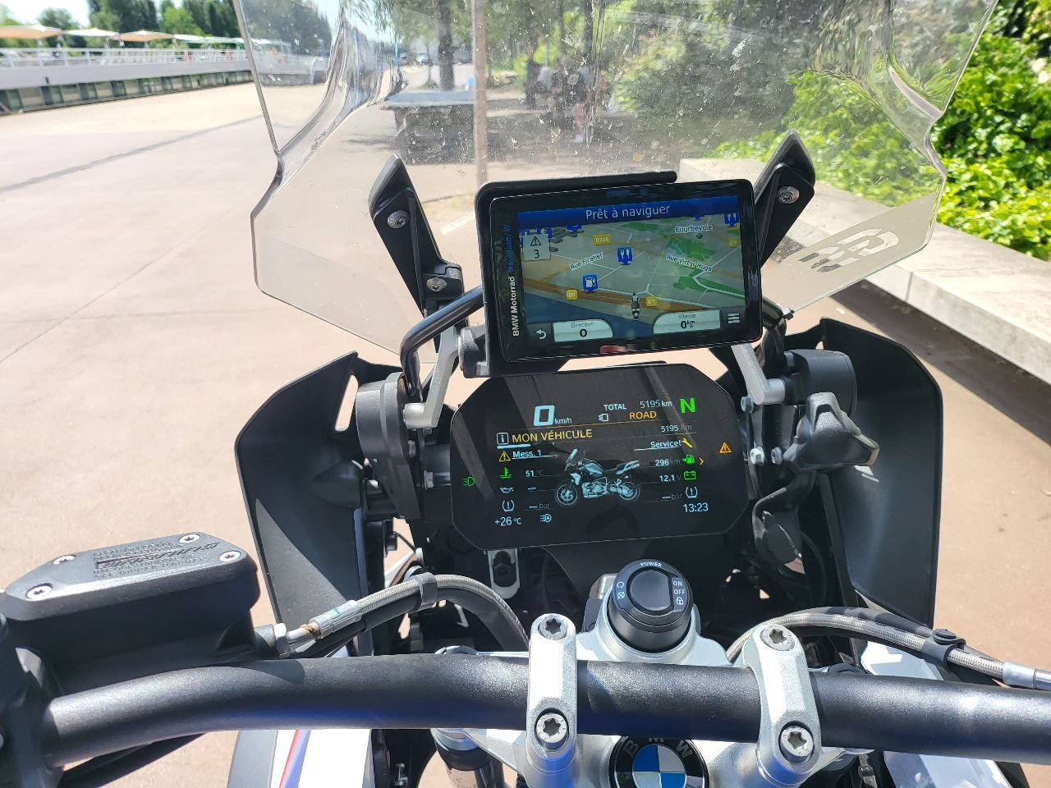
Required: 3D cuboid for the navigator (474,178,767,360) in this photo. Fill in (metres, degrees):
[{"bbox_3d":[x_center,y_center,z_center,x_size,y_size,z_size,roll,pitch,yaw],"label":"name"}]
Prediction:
[{"bbox_3d":[0.052,-0.064,0.383,0.139,0.085,0.027,-5,4,-1],"label":"navigator"}]

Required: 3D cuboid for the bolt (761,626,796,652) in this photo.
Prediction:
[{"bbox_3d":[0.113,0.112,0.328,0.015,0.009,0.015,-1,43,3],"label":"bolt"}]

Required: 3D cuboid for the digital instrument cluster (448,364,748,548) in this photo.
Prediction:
[{"bbox_3d":[0.045,0.041,0.474,0.184,0.110,0.030,-4,-12,2],"label":"digital instrument cluster"}]

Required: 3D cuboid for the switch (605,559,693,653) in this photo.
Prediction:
[{"bbox_3d":[0.069,0.118,0.400,0.046,0.030,0.046,-2,44,2],"label":"switch"}]

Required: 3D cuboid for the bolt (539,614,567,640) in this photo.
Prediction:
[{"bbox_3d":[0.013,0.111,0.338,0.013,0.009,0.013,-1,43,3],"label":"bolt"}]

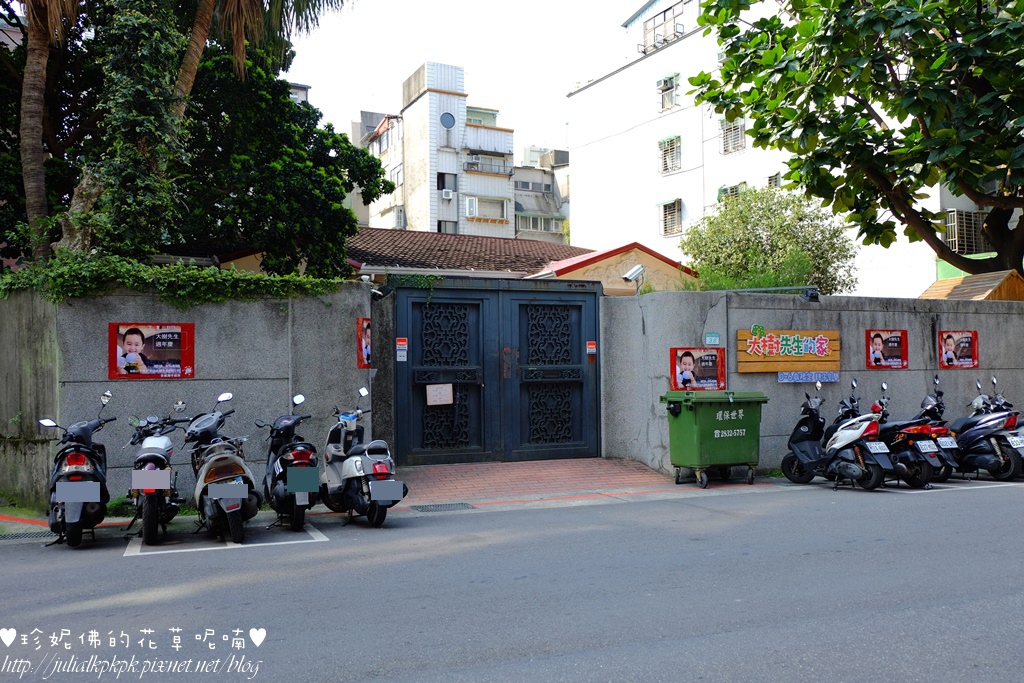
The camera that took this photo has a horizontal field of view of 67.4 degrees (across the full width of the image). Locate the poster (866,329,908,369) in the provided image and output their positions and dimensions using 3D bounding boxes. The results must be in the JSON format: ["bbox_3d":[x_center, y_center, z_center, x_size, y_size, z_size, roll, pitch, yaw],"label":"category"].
[{"bbox_3d":[5.748,0.122,11.736,0.830,0.585,0.030,0,-1,-20],"label":"poster"}]

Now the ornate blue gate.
[{"bbox_3d":[-0.141,0.402,10.574,2.930,2.460,0.150,0,-2,-17],"label":"ornate blue gate"}]

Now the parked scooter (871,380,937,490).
[{"bbox_3d":[4.793,1.199,10.023,0.700,1.230,1.800,0,-1,-17],"label":"parked scooter"}]

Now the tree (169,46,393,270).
[{"bbox_3d":[-3.711,-1.530,12.355,3.900,6.600,3.700,0,-2,-17],"label":"tree"}]

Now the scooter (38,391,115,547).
[{"bbox_3d":[-3.974,1.158,7.163,0.740,1.240,1.820,0,-1,-21],"label":"scooter"}]

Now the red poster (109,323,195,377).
[{"bbox_3d":[-3.834,0.102,8.171,0.830,0.585,0.030,0,-1,-20],"label":"red poster"}]

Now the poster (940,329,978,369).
[{"bbox_3d":[7.142,0.137,12.254,0.830,0.585,0.030,0,-1,-20],"label":"poster"}]

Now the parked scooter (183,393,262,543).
[{"bbox_3d":[-2.749,1.177,7.327,0.680,1.290,1.750,1,-2,-26],"label":"parked scooter"}]

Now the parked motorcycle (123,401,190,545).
[{"bbox_3d":[-3.313,1.191,7.174,0.760,1.160,1.950,0,-1,-20],"label":"parked motorcycle"}]

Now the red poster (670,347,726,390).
[{"bbox_3d":[2.516,0.365,10.373,0.810,0.600,0.020,0,-2,-12],"label":"red poster"}]

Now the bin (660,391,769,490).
[{"bbox_3d":[2.684,1.284,10.142,1.220,1.200,0.800,0,-2,-19],"label":"bin"}]

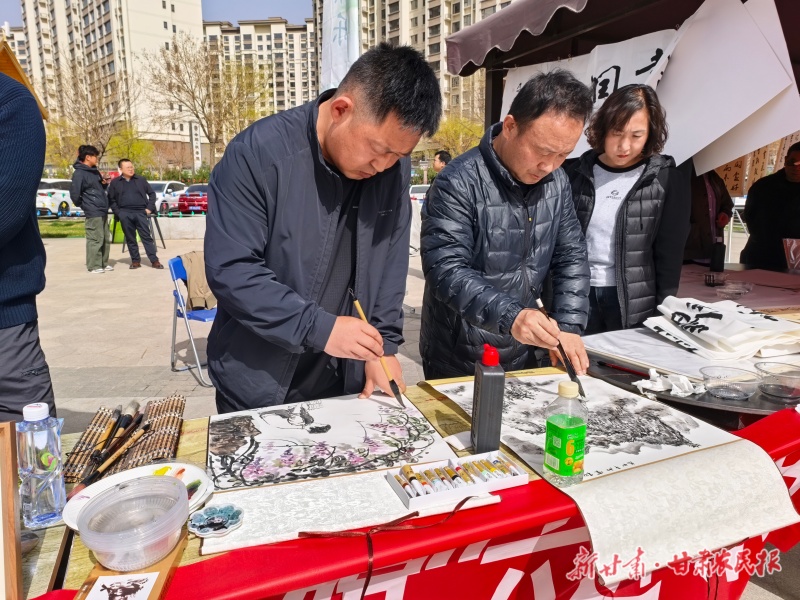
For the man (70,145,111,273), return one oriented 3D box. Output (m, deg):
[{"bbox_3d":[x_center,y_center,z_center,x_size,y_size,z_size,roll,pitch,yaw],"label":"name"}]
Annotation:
[{"bbox_3d":[-4.420,-1.293,7.935,0.480,1.758,0.500,-5,12,-23],"label":"man"}]

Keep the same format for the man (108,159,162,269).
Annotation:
[{"bbox_3d":[-4.220,-1.357,8.845,0.660,1.720,0.380,-5,12,-27],"label":"man"}]

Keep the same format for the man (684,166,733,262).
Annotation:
[{"bbox_3d":[2.154,-0.446,3.981,0.500,1.660,0.320,2,12,12],"label":"man"}]

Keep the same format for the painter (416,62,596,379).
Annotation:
[{"bbox_3d":[0.265,0.151,1.532,0.530,1.450,0.490,-4,11,-23],"label":"painter"}]

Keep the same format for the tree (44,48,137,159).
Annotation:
[{"bbox_3d":[-17.937,-9.805,32.456,4.646,8.753,4.413,0,11,0],"label":"tree"}]

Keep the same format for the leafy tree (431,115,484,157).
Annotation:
[{"bbox_3d":[3.635,-7.448,30.662,4.600,5.900,4.400,0,10,0],"label":"leafy tree"}]

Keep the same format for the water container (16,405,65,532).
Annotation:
[{"bbox_3d":[-0.512,0.232,0.788,0.053,0.174,0.051,-4,12,-21],"label":"water container"}]

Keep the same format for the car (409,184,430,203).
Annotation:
[{"bbox_3d":[0.992,-4.197,24.038,1.820,1.470,4.600,0,10,0],"label":"car"}]

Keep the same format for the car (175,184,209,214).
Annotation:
[{"bbox_3d":[-9.264,-5.121,27.675,1.820,1.460,4.650,1,11,4],"label":"car"}]

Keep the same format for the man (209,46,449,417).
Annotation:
[{"bbox_3d":[-0.180,0.188,1.336,0.570,1.450,0.500,-6,12,-28],"label":"man"}]

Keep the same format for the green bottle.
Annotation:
[{"bbox_3d":[0.268,0.214,0.890,0.057,0.169,0.056,0,11,0],"label":"green bottle"}]

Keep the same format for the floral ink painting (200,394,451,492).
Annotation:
[{"bbox_3d":[-0.144,0.254,1.067,0.425,0.010,0.335,-3,11,-18],"label":"floral ink painting"}]

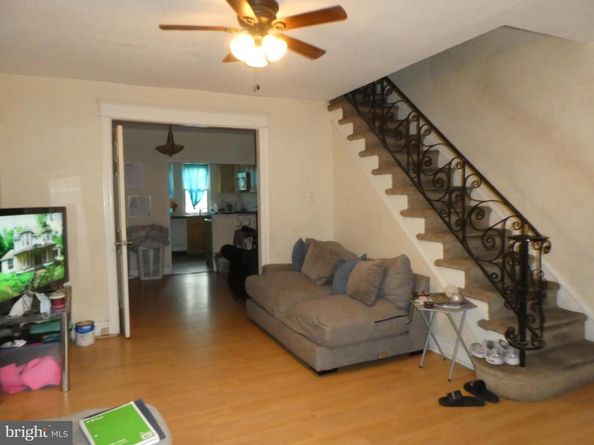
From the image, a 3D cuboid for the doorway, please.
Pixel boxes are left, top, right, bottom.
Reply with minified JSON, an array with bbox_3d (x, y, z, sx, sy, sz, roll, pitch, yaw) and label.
[{"bbox_3d":[-1.108,-0.040,4.369,1.680,2.245,0.140,-2,4,-24],"label":"doorway"}]

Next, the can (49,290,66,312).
[{"bbox_3d":[-1.732,0.569,2.985,0.112,0.130,0.112,-2,4,-24],"label":"can"}]

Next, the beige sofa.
[{"bbox_3d":[0.289,0.692,3.979,1.120,0.800,1.540,-2,4,-26],"label":"beige sofa"}]

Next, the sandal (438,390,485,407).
[{"bbox_3d":[1.066,1.132,2.658,0.290,0.070,0.108,-1,4,0],"label":"sandal"}]

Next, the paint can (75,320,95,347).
[{"bbox_3d":[-1.969,1.034,3.822,0.167,0.192,0.167,-2,4,-24],"label":"paint can"}]

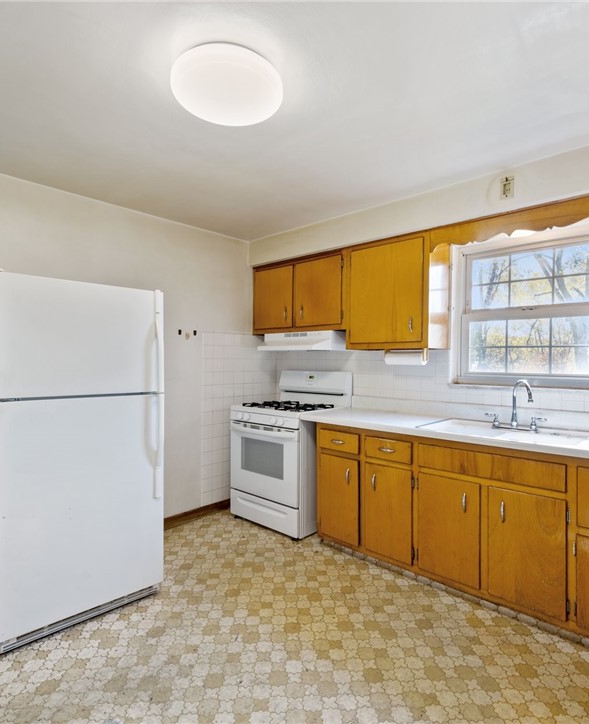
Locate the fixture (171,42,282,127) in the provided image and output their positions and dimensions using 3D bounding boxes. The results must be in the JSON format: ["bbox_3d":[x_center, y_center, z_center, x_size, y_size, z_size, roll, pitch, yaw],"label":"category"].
[{"bbox_3d":[-0.258,-1.044,1.640,0.430,0.080,0.430,0,0,0],"label":"fixture"}]

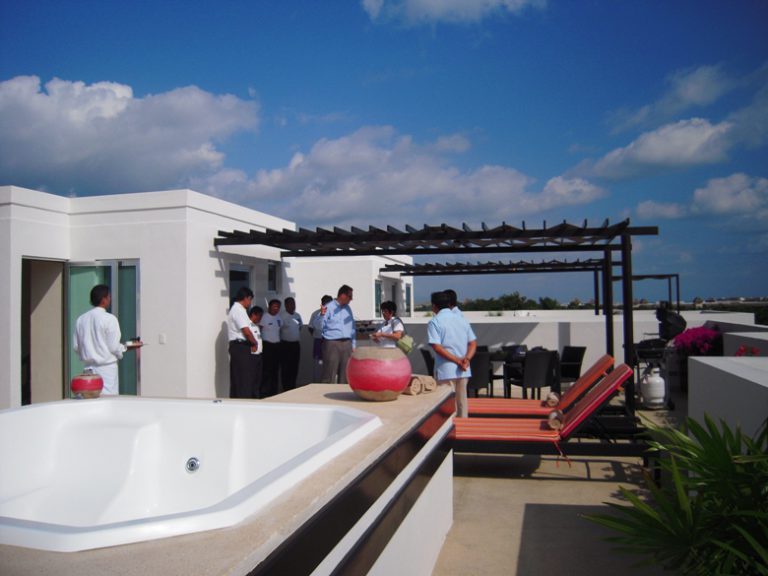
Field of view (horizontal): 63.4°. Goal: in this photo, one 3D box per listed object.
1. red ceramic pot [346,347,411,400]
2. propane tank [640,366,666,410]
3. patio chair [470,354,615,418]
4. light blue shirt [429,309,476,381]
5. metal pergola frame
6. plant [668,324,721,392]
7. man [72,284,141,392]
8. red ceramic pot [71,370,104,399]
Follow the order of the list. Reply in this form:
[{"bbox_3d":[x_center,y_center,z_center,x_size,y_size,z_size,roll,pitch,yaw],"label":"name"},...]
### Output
[{"bbox_3d":[-0.033,0.541,3.958,0.410,0.325,0.410,-1,-2,0],"label":"red ceramic pot"},{"bbox_3d":[3.749,1.401,8.656,0.325,0.570,0.325,-1,-2,15],"label":"propane tank"},{"bbox_3d":[1.679,1.213,6.788,2.000,0.930,0.650,-1,-2,15],"label":"patio chair"},{"bbox_3d":[0.710,0.586,6.442,0.520,0.740,0.330,0,-2,-28],"label":"light blue shirt"},{"bbox_3d":[0.818,0.480,9.398,5.880,2.570,2.700,-1,-2,15],"label":"metal pergola frame"},{"bbox_3d":[5.175,1.189,10.390,0.800,1.100,0.800,-1,-2,15],"label":"plant"},{"bbox_3d":[-2.822,0.850,6.271,0.520,1.740,0.480,-1,-2,22],"label":"man"},{"bbox_3d":[-1.967,0.644,4.150,0.217,0.180,0.217,-1,-2,0],"label":"red ceramic pot"}]

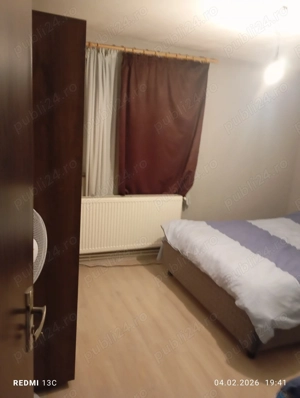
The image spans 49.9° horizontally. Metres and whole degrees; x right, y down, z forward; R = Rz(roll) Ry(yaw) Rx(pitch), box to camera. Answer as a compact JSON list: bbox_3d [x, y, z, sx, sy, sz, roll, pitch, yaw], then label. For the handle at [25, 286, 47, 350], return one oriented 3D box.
[{"bbox_3d":[-0.352,0.402,0.995,0.054,0.220,0.138,3,14,-9],"label":"handle"}]

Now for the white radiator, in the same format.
[{"bbox_3d":[-0.267,0.266,3.558,1.310,0.605,0.100,-1,15,-23],"label":"white radiator"}]

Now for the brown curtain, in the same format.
[{"bbox_3d":[0.126,-0.728,3.453,0.969,1.474,0.100,-1,15,-23],"label":"brown curtain"}]

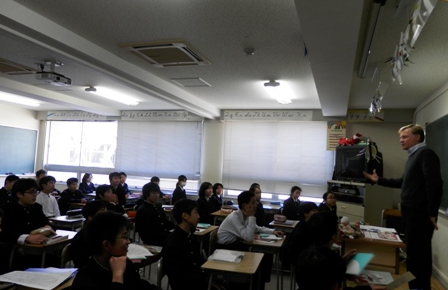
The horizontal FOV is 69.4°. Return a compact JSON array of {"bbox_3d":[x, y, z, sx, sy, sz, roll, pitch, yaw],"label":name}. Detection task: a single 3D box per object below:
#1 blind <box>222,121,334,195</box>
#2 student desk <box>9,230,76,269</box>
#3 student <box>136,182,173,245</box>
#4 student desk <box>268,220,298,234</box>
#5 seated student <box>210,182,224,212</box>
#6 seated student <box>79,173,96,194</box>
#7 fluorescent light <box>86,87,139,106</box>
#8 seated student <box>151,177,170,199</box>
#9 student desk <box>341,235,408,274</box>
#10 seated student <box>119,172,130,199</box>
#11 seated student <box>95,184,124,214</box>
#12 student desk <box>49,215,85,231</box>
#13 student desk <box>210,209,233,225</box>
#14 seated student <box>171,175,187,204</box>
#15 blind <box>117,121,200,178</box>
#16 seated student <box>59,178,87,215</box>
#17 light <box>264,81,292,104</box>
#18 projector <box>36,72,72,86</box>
[{"bbox_3d":[1.090,0.282,6.886,2.400,1.560,0.050,2,-4,19],"label":"blind"},{"bbox_3d":[-1.637,1.245,3.091,0.420,0.710,0.630,2,-5,16],"label":"student desk"},{"bbox_3d":[-0.841,1.092,4.075,0.680,1.220,0.470,1,-4,29],"label":"student"},{"bbox_3d":[0.852,1.476,4.619,0.410,0.700,0.610,2,-4,16],"label":"student desk"},{"bbox_3d":[-0.049,1.302,6.183,0.680,1.150,0.450,1,-4,31],"label":"seated student"},{"bbox_3d":[-2.997,1.216,7.172,0.680,1.140,0.450,0,-4,34],"label":"seated student"},{"bbox_3d":[-2.046,-0.922,6.141,0.225,0.120,1.270,2,-4,19],"label":"fluorescent light"},{"bbox_3d":[-1.516,1.352,7.421,0.680,1.215,0.430,2,-5,16],"label":"seated student"},{"bbox_3d":[1.766,1.476,3.997,0.620,0.760,1.220,2,-5,20],"label":"student desk"},{"bbox_3d":[-2.333,1.300,7.686,0.680,1.265,0.430,2,-5,16],"label":"seated student"},{"bbox_3d":[-1.524,1.115,4.248,0.720,1.170,0.460,2,-5,16],"label":"seated student"},{"bbox_3d":[-2.015,1.325,4.346,0.420,0.710,0.630,2,-5,16],"label":"student desk"},{"bbox_3d":[0.059,1.480,5.333,0.420,0.700,0.620,2,-4,14],"label":"student desk"},{"bbox_3d":[-0.839,1.246,6.433,0.660,1.210,0.450,1,-4,31],"label":"seated student"},{"bbox_3d":[-1.689,0.088,8.114,2.380,1.390,0.060,2,-5,20],"label":"blind"},{"bbox_3d":[-2.705,1.193,5.878,0.720,1.140,0.460,2,-5,16],"label":"seated student"},{"bbox_3d":[0.961,-0.875,5.571,0.240,0.120,1.240,2,-5,20],"label":"light"},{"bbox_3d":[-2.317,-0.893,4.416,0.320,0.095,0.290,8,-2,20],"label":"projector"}]

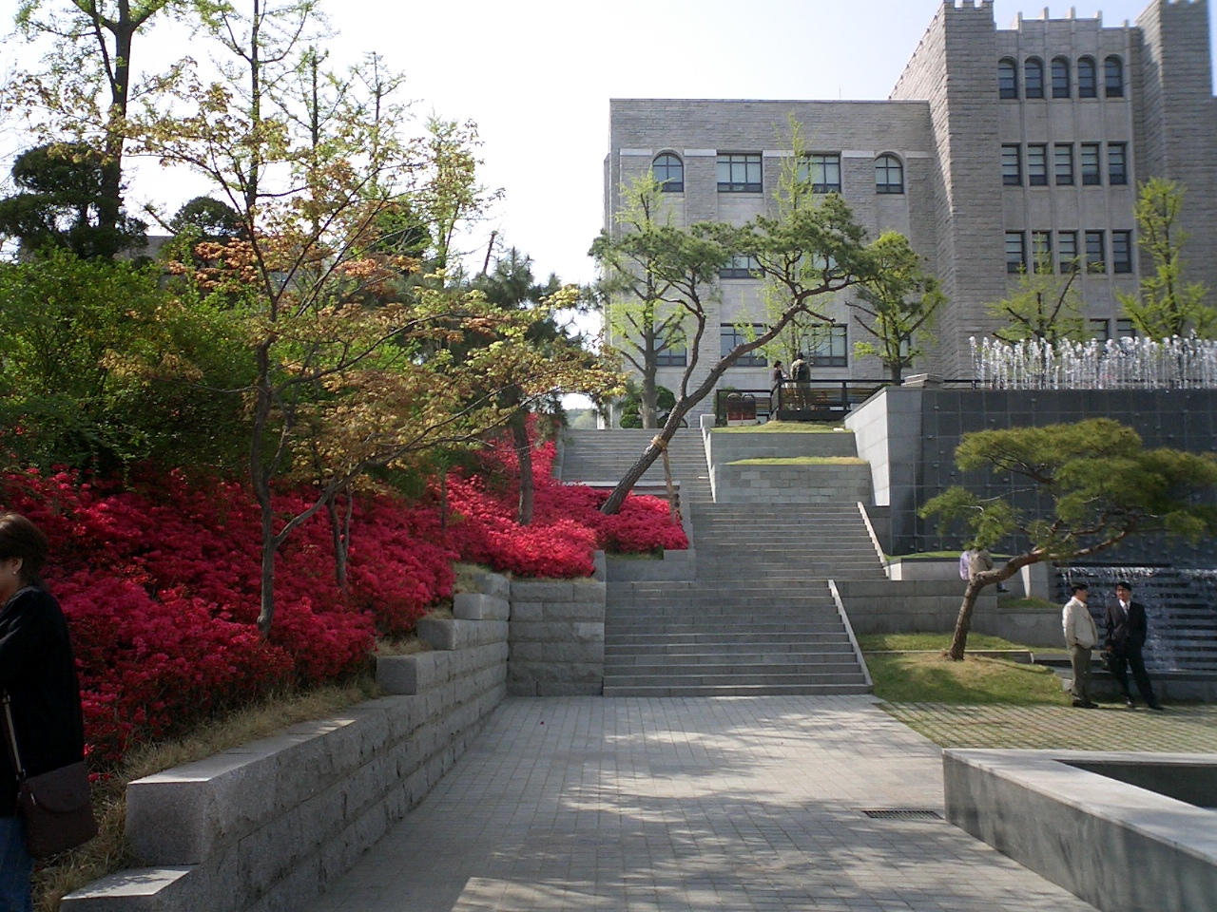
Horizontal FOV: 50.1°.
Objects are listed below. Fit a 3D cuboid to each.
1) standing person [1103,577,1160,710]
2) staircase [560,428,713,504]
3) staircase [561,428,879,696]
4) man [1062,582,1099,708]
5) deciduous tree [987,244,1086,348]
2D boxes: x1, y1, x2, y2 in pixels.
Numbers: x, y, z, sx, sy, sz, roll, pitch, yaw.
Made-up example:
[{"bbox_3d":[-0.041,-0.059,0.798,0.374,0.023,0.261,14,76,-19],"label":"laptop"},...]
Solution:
[{"bbox_3d":[7.367,2.657,18.320,0.680,1.750,0.450,-4,-8,26],"label":"standing person"},{"bbox_3d":[0.733,0.194,34.078,3.950,2.646,5.775,-1,-7,1],"label":"staircase"},{"bbox_3d":[2.030,1.490,28.632,6.650,6.621,16.215,-1,-7,1],"label":"staircase"},{"bbox_3d":[6.655,2.672,18.431,0.400,1.740,0.490,-2,-7,12],"label":"man"},{"bbox_3d":[15.435,-4.202,46.715,3.600,7.483,3.600,-1,-7,1],"label":"deciduous tree"}]

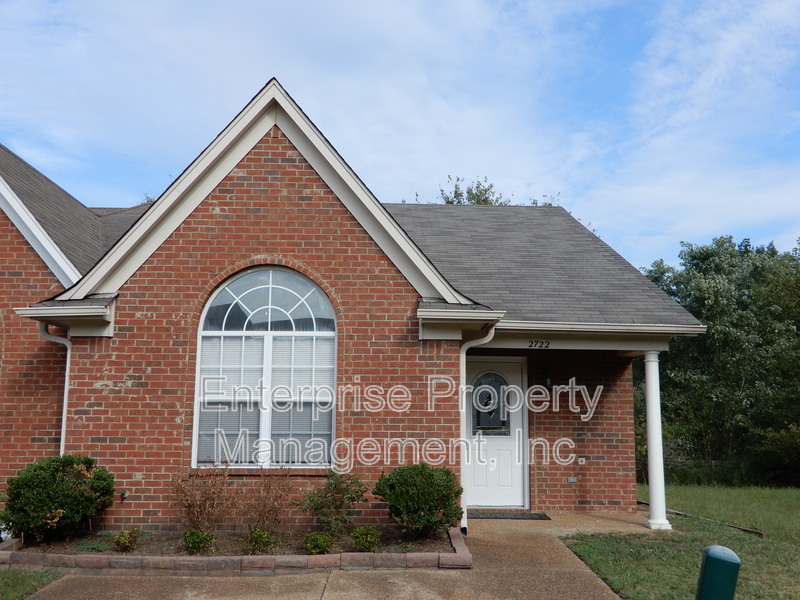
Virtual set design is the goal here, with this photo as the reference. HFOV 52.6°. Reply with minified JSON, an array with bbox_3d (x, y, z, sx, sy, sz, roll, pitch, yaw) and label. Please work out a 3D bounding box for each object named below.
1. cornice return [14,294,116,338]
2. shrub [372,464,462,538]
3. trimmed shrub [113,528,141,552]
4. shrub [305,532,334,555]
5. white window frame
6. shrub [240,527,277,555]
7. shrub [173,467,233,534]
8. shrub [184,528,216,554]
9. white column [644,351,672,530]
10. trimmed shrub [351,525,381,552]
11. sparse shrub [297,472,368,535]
[{"bbox_3d":[-3.690,0.147,8.974,0.990,0.500,0.460,0,-9,0],"label":"cornice return"},{"bbox_3d":[0.195,2.161,8.608,0.953,0.785,0.930,1,-9,-1],"label":"shrub"},{"bbox_3d":[-2.670,2.348,7.900,0.250,0.221,0.250,1,-9,-1],"label":"trimmed shrub"},{"bbox_3d":[-0.776,2.347,7.800,0.286,0.197,0.286,1,-9,-1],"label":"shrub"},{"bbox_3d":[-1.553,0.768,9.400,1.627,2.335,0.110,1,-9,-1],"label":"white window frame"},{"bbox_3d":[-1.358,2.309,7.770,0.337,0.253,0.300,1,-9,-1],"label":"shrub"},{"bbox_3d":[-2.097,2.128,8.600,0.612,0.700,0.500,1,-9,-1],"label":"shrub"},{"bbox_3d":[-1.932,2.328,7.800,0.274,0.236,0.274,1,-9,-1],"label":"shrub"},{"bbox_3d":[3.260,1.762,10.326,0.270,2.227,0.270,1,-9,-1],"label":"white column"},{"bbox_3d":[-0.337,2.334,7.920,0.293,0.259,0.293,1,-9,-1],"label":"trimmed shrub"},{"bbox_3d":[-0.734,2.207,8.735,0.744,0.696,0.680,1,-9,-1],"label":"sparse shrub"}]

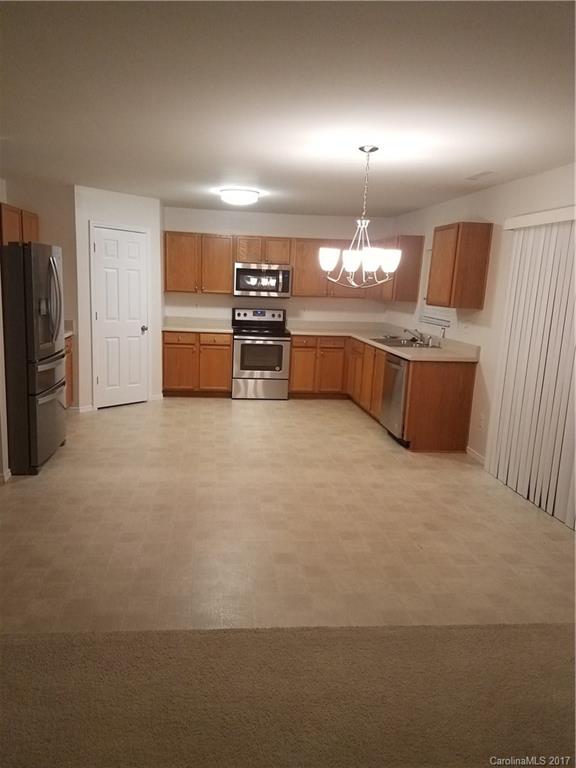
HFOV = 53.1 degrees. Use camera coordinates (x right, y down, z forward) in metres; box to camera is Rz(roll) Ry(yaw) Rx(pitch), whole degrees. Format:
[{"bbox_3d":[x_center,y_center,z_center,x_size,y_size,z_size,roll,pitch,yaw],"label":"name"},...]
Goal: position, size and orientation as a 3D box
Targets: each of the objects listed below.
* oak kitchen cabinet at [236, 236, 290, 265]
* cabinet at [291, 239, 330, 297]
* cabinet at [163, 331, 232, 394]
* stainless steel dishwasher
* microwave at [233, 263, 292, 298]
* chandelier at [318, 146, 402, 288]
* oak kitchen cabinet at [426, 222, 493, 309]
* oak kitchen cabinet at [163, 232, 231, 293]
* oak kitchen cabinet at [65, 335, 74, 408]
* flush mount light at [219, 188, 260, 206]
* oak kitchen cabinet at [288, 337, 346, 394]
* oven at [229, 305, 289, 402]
[{"bbox_3d":[-0.347,-1.805,7.846,0.758,0.358,0.325,1,10,-8],"label":"oak kitchen cabinet"},{"bbox_3d":[0.289,-1.591,7.965,0.543,0.766,0.325,1,10,-8],"label":"cabinet"},{"bbox_3d":[-1.218,-0.293,7.852,0.895,0.876,0.620,1,11,-8],"label":"cabinet"},{"bbox_3d":[1.361,0.128,5.899,0.600,0.815,0.615,1,10,-8],"label":"stainless steel dishwasher"},{"bbox_3d":[-0.358,-1.412,7.872,0.758,0.426,0.405,1,10,-8],"label":"microwave"},{"bbox_3d":[0.509,-1.094,3.839,0.571,0.896,0.571,1,11,-8],"label":"chandelier"},{"bbox_3d":[1.632,-1.119,5.543,0.322,0.764,0.620,1,11,-8],"label":"oak kitchen cabinet"},{"bbox_3d":[-1.181,-1.628,7.754,0.895,0.764,0.325,1,11,-8],"label":"oak kitchen cabinet"},{"bbox_3d":[-2.732,-0.057,6.300,0.610,0.876,0.800,1,11,-8],"label":"oak kitchen cabinet"},{"bbox_3d":[-0.498,-1.912,5.928,0.400,0.120,0.400,1,11,-8],"label":"flush mount light"},{"bbox_3d":[0.370,-0.280,8.050,0.763,0.826,0.625,1,10,-8],"label":"oak kitchen cabinet"},{"bbox_3d":[-0.382,-0.418,7.889,0.755,1.166,0.680,1,11,-8],"label":"oven"}]

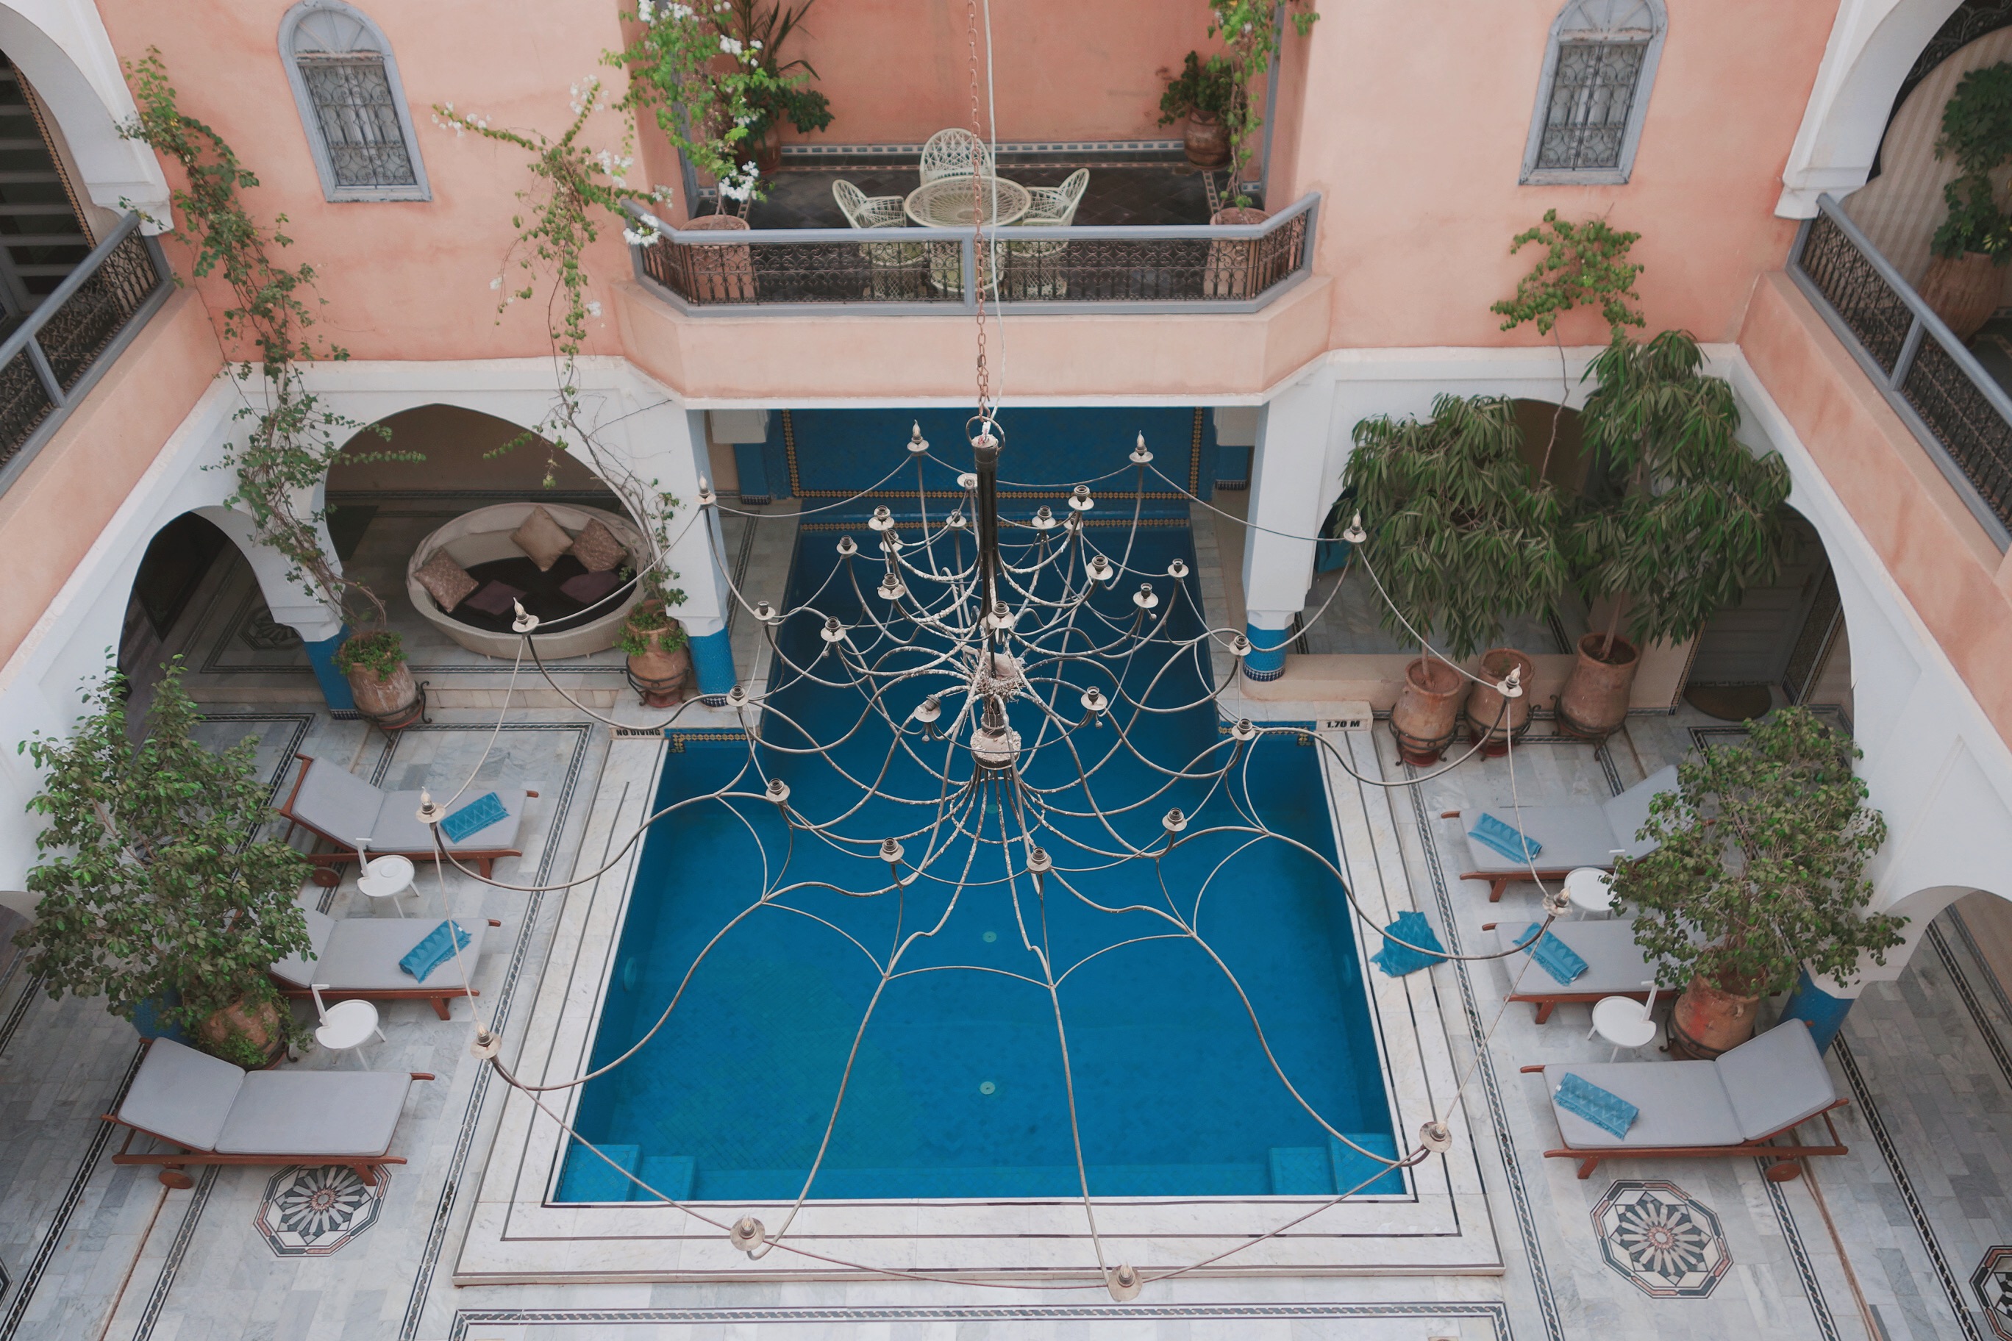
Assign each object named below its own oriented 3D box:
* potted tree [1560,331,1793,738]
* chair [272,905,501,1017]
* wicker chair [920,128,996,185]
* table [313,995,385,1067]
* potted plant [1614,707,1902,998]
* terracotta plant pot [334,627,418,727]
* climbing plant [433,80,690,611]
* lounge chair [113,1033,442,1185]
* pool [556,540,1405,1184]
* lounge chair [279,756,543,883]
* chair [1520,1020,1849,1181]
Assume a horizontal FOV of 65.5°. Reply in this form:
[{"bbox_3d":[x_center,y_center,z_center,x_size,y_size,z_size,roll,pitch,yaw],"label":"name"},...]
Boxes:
[{"bbox_3d":[5.089,-0.812,12.363,1.580,3.960,1.450,-1,41,1],"label":"potted tree"},{"bbox_3d":[-4.780,2.047,11.455,1.980,0.820,0.680,-1,41,1],"label":"chair"},{"bbox_3d":[-0.333,-3.567,11.795,0.580,0.850,0.600,-5,42,-4],"label":"wicker chair"},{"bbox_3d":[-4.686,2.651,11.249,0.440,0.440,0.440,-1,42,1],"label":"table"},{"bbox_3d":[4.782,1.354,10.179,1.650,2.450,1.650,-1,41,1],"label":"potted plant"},{"bbox_3d":[-5.751,0.095,14.457,0.600,0.810,0.600,-1,42,1],"label":"terracotta plant pot"},{"bbox_3d":[-2.897,-2.005,11.561,1.600,4.600,0.800,-1,42,1],"label":"climbing plant"},{"bbox_3d":[-4.975,2.993,10.611,2.000,0.790,0.670,-1,42,1],"label":"lounge chair"},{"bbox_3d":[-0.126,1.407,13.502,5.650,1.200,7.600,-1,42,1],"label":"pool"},{"bbox_3d":[-4.790,1.153,12.467,1.980,0.820,0.680,-1,41,1],"label":"lounge chair"},{"bbox_3d":[4.488,2.839,10.318,1.980,0.850,0.680,-1,41,1],"label":"chair"}]

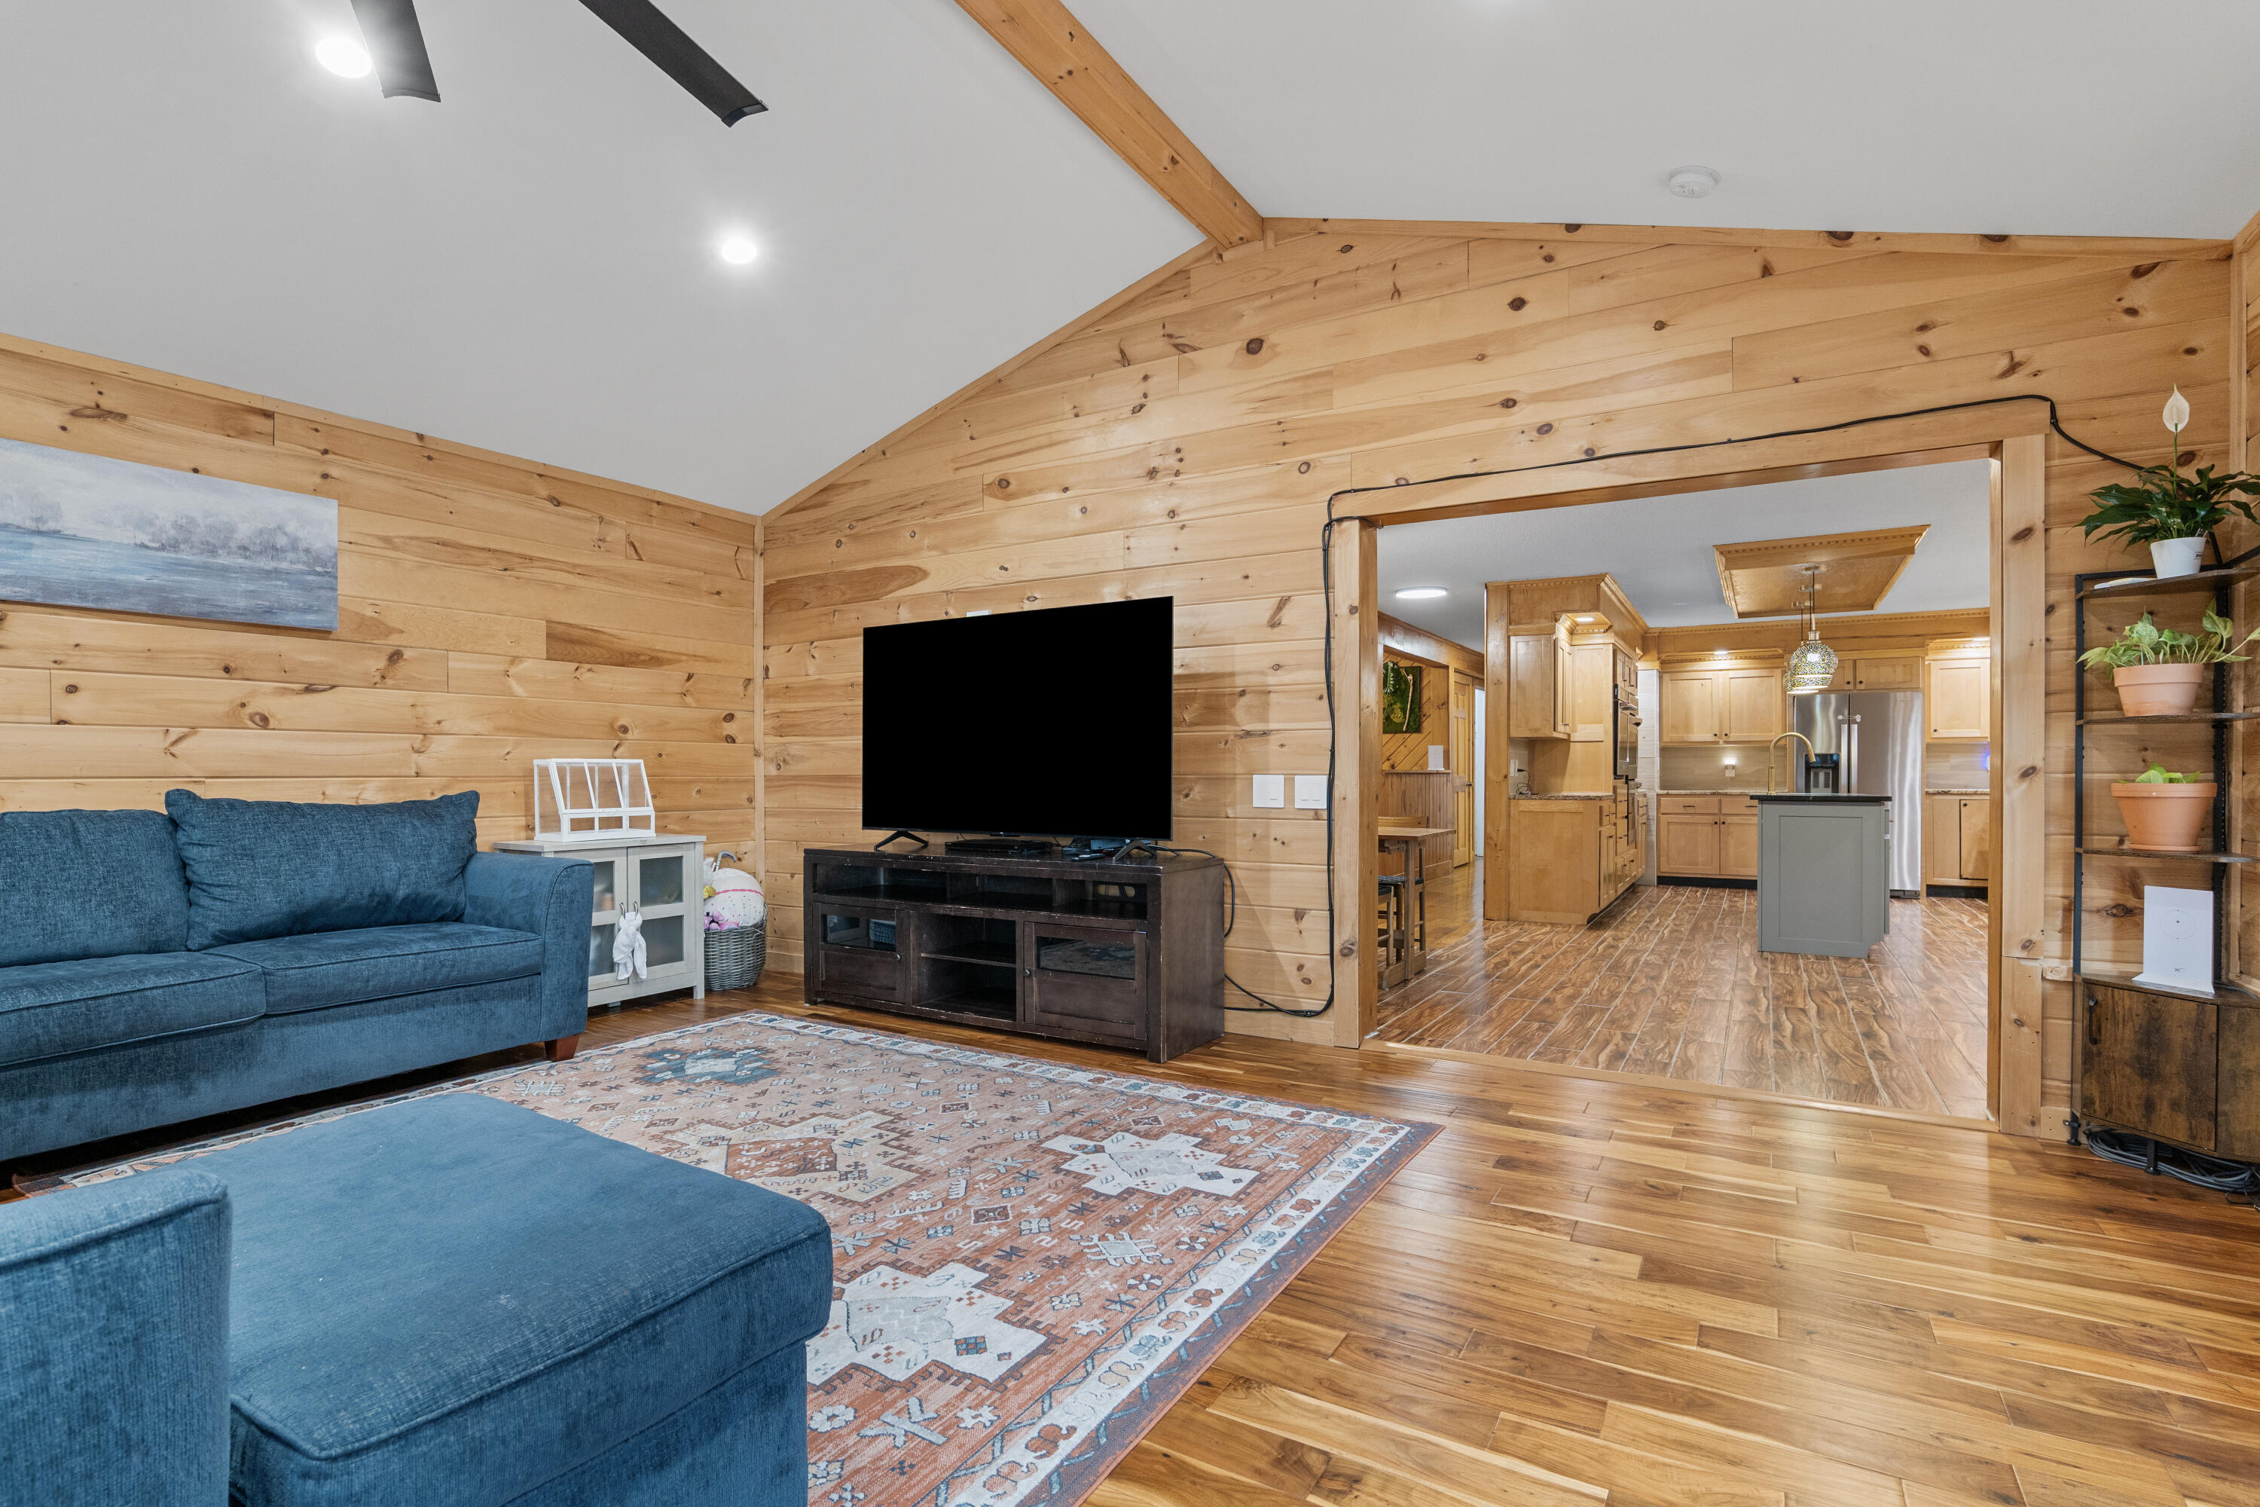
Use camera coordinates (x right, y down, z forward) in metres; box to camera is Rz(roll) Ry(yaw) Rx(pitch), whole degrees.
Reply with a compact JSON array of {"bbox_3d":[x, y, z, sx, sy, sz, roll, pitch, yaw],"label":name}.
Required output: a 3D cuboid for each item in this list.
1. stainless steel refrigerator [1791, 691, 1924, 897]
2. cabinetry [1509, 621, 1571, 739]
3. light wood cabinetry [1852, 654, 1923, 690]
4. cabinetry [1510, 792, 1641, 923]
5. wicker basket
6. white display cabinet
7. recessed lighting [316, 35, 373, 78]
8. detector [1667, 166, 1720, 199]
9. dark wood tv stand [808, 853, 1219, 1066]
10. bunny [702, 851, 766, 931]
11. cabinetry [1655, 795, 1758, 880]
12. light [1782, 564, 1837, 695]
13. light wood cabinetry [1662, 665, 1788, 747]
[{"bbox_3d":[6.602,0.364,9.191,0.926,1.777,0.760,-1,-1,30],"label":"stainless steel refrigerator"},{"bbox_3d":[3.078,-0.518,7.521,0.325,0.800,0.730,0,0,33],"label":"cabinetry"},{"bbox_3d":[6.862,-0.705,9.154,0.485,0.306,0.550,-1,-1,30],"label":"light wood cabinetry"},{"bbox_3d":[3.544,0.746,7.970,0.620,0.910,2.000,0,0,33],"label":"cabinetry"},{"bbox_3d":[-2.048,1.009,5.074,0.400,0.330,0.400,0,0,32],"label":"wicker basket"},{"bbox_3d":[-2.401,0.791,4.600,0.404,0.769,0.752,0,0,32],"label":"white display cabinet"},{"bbox_3d":[-1.958,-1.734,2.502,0.140,0.030,0.140,-20,-11,28],"label":"recessed lighting"},{"bbox_3d":[1.751,-1.769,3.121,0.142,0.045,0.142,17,8,27],"label":"detector"},{"bbox_3d":[-0.569,0.782,4.375,1.870,0.720,0.485,-1,-1,31],"label":"dark wood tv stand"},{"bbox_3d":[-2.008,0.695,5.064,0.310,0.410,0.290,0,0,-27],"label":"bunny"},{"bbox_3d":[5.756,0.817,9.785,1.060,0.854,0.610,-1,-1,30],"label":"cabinetry"},{"bbox_3d":[4.287,-0.786,6.293,0.250,0.780,0.250,-1,-1,30],"label":"light"},{"bbox_3d":[5.832,-0.439,9.903,1.049,0.730,0.330,-1,-1,30],"label":"light wood cabinetry"}]

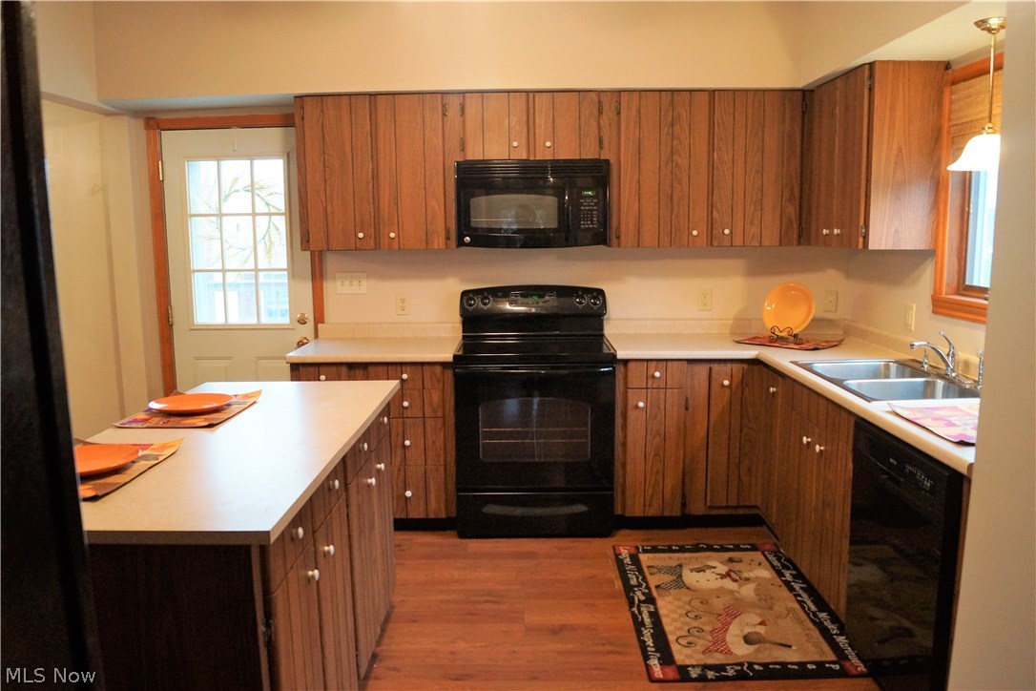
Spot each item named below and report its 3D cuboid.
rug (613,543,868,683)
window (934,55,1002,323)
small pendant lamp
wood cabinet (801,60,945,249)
[{"bbox_3d":[0.828,1.030,3.157,0.754,0.012,1.128,0,9,0],"label":"rug"},{"bbox_3d":[1.782,-0.554,2.751,0.110,0.990,0.950,0,9,0],"label":"window"},{"bbox_3d":[1.570,-0.831,2.594,0.250,0.483,0.250,0,9,0],"label":"small pendant lamp"},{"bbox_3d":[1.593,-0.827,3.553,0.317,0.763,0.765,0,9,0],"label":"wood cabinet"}]

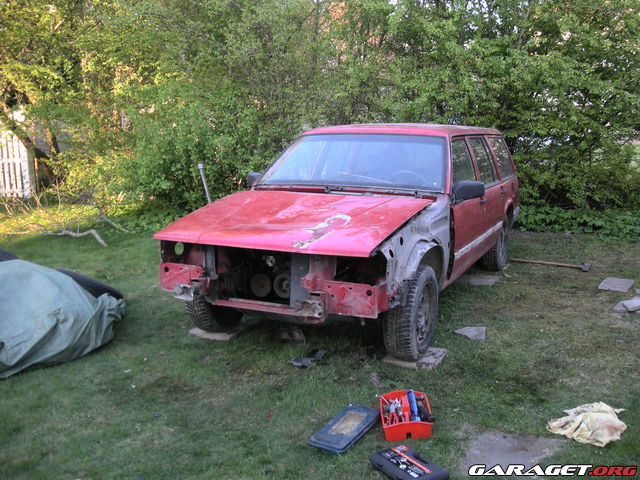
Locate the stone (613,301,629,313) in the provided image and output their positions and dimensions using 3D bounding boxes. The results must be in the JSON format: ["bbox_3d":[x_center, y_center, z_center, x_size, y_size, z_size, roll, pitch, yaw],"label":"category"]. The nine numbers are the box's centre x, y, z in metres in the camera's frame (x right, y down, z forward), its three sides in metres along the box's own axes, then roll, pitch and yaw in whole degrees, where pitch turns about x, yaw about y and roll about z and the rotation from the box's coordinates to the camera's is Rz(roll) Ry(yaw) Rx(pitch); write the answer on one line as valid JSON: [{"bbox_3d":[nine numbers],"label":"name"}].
[{"bbox_3d":[2.556,0.582,5.281,0.250,0.040,0.320,6,11,33],"label":"stone"}]

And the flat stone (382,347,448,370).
[{"bbox_3d":[0.628,0.769,4.221,0.345,0.045,0.365,4,10,24],"label":"flat stone"}]

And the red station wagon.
[{"bbox_3d":[0.576,-0.255,5.737,1.780,1.480,4.600,4,11,25],"label":"red station wagon"}]

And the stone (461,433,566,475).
[{"bbox_3d":[0.903,1.001,2.971,0.460,0.040,0.470,3,10,20],"label":"stone"}]

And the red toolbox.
[{"bbox_3d":[0.433,0.895,3.267,0.230,0.115,0.340,-1,10,0],"label":"red toolbox"}]

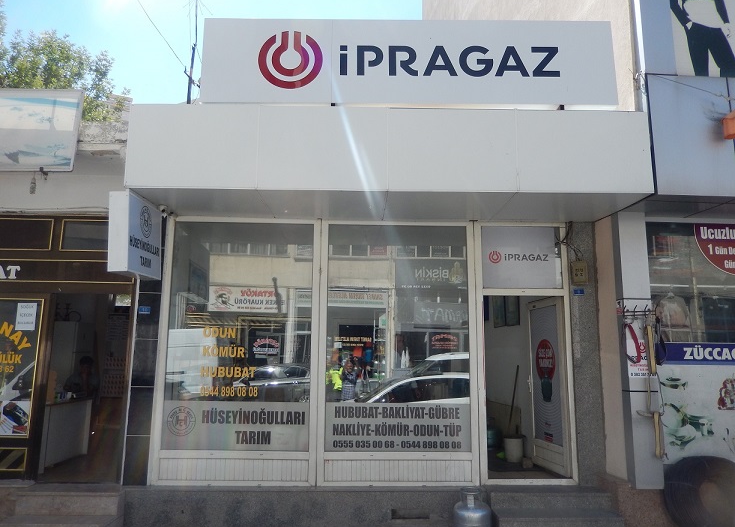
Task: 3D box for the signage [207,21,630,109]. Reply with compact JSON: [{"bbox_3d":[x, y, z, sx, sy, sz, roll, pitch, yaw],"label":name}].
[{"bbox_3d":[0.394,-1.868,5.039,3.844,0.841,0.170,0,-9,-1],"label":"signage"}]

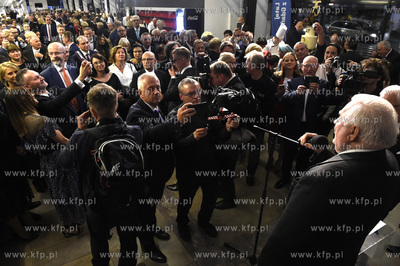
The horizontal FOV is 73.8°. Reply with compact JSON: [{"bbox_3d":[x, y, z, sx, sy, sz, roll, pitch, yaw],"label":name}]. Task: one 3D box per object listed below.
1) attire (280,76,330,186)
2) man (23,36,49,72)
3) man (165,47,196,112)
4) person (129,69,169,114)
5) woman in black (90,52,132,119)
[{"bbox_3d":[1.181,0.049,3.208,0.620,1.450,0.440,7,28,16],"label":"attire"},{"bbox_3d":[-2.919,-0.954,5.156,0.400,1.730,0.580,14,30,27],"label":"man"},{"bbox_3d":[-0.237,-0.102,3.266,0.480,1.826,0.520,-1,27,-3],"label":"man"},{"bbox_3d":[-0.588,-0.165,3.522,0.540,1.710,0.360,-8,27,-13],"label":"person"},{"bbox_3d":[-1.291,-0.281,3.836,0.500,1.660,0.360,-14,29,-23],"label":"woman in black"}]

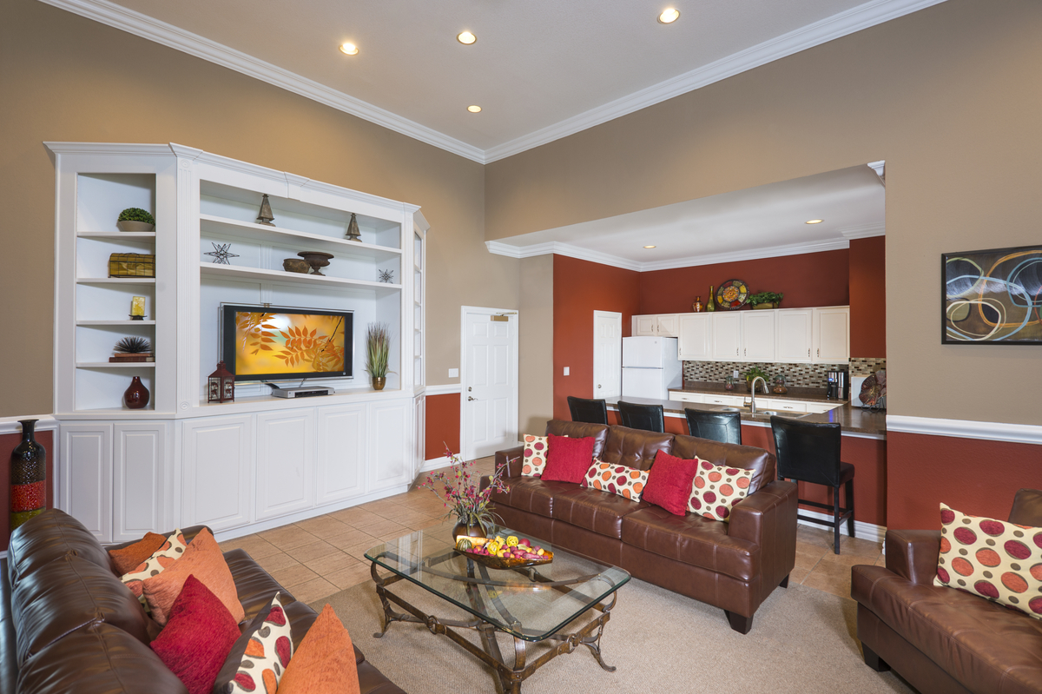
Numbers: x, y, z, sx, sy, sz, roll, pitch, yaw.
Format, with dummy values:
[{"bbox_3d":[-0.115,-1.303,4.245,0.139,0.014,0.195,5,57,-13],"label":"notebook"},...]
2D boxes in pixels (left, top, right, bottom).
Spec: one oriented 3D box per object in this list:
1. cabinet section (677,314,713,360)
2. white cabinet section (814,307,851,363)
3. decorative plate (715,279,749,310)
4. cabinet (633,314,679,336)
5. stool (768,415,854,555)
[{"bbox_3d":[2.899,-0.158,8.005,0.542,0.764,0.330,0,0,42],"label":"cabinet section"},{"bbox_3d":[4.291,-0.156,6.734,0.409,0.764,0.330,0,0,42],"label":"white cabinet section"},{"bbox_3d":[3.244,-0.783,7.533,0.490,0.490,0.050,0,-14,42],"label":"decorative plate"},{"bbox_3d":[2.357,-0.348,8.377,0.840,0.385,0.335,0,0,43],"label":"cabinet"},{"bbox_3d":[2.380,1.069,4.003,0.490,0.995,0.585,0,0,43],"label":"stool"}]

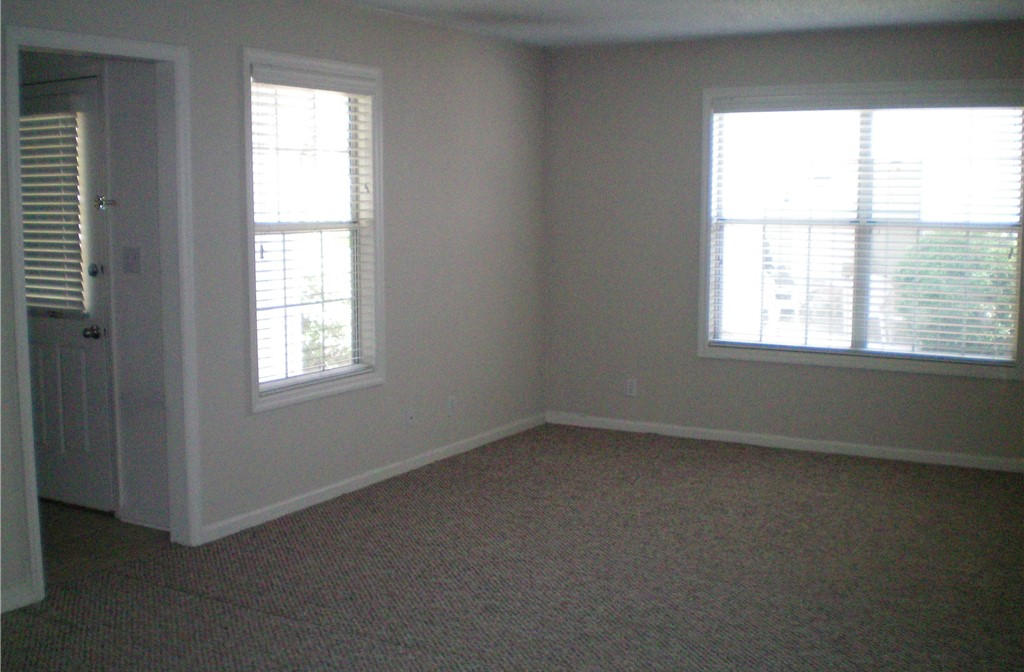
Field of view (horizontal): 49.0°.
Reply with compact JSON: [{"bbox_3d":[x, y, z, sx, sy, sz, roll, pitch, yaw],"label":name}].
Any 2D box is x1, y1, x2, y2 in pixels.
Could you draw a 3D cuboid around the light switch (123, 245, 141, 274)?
[{"bbox_3d":[-1.631,-0.324,4.822,0.110,0.115,0.014,4,8,30],"label":"light switch"}]

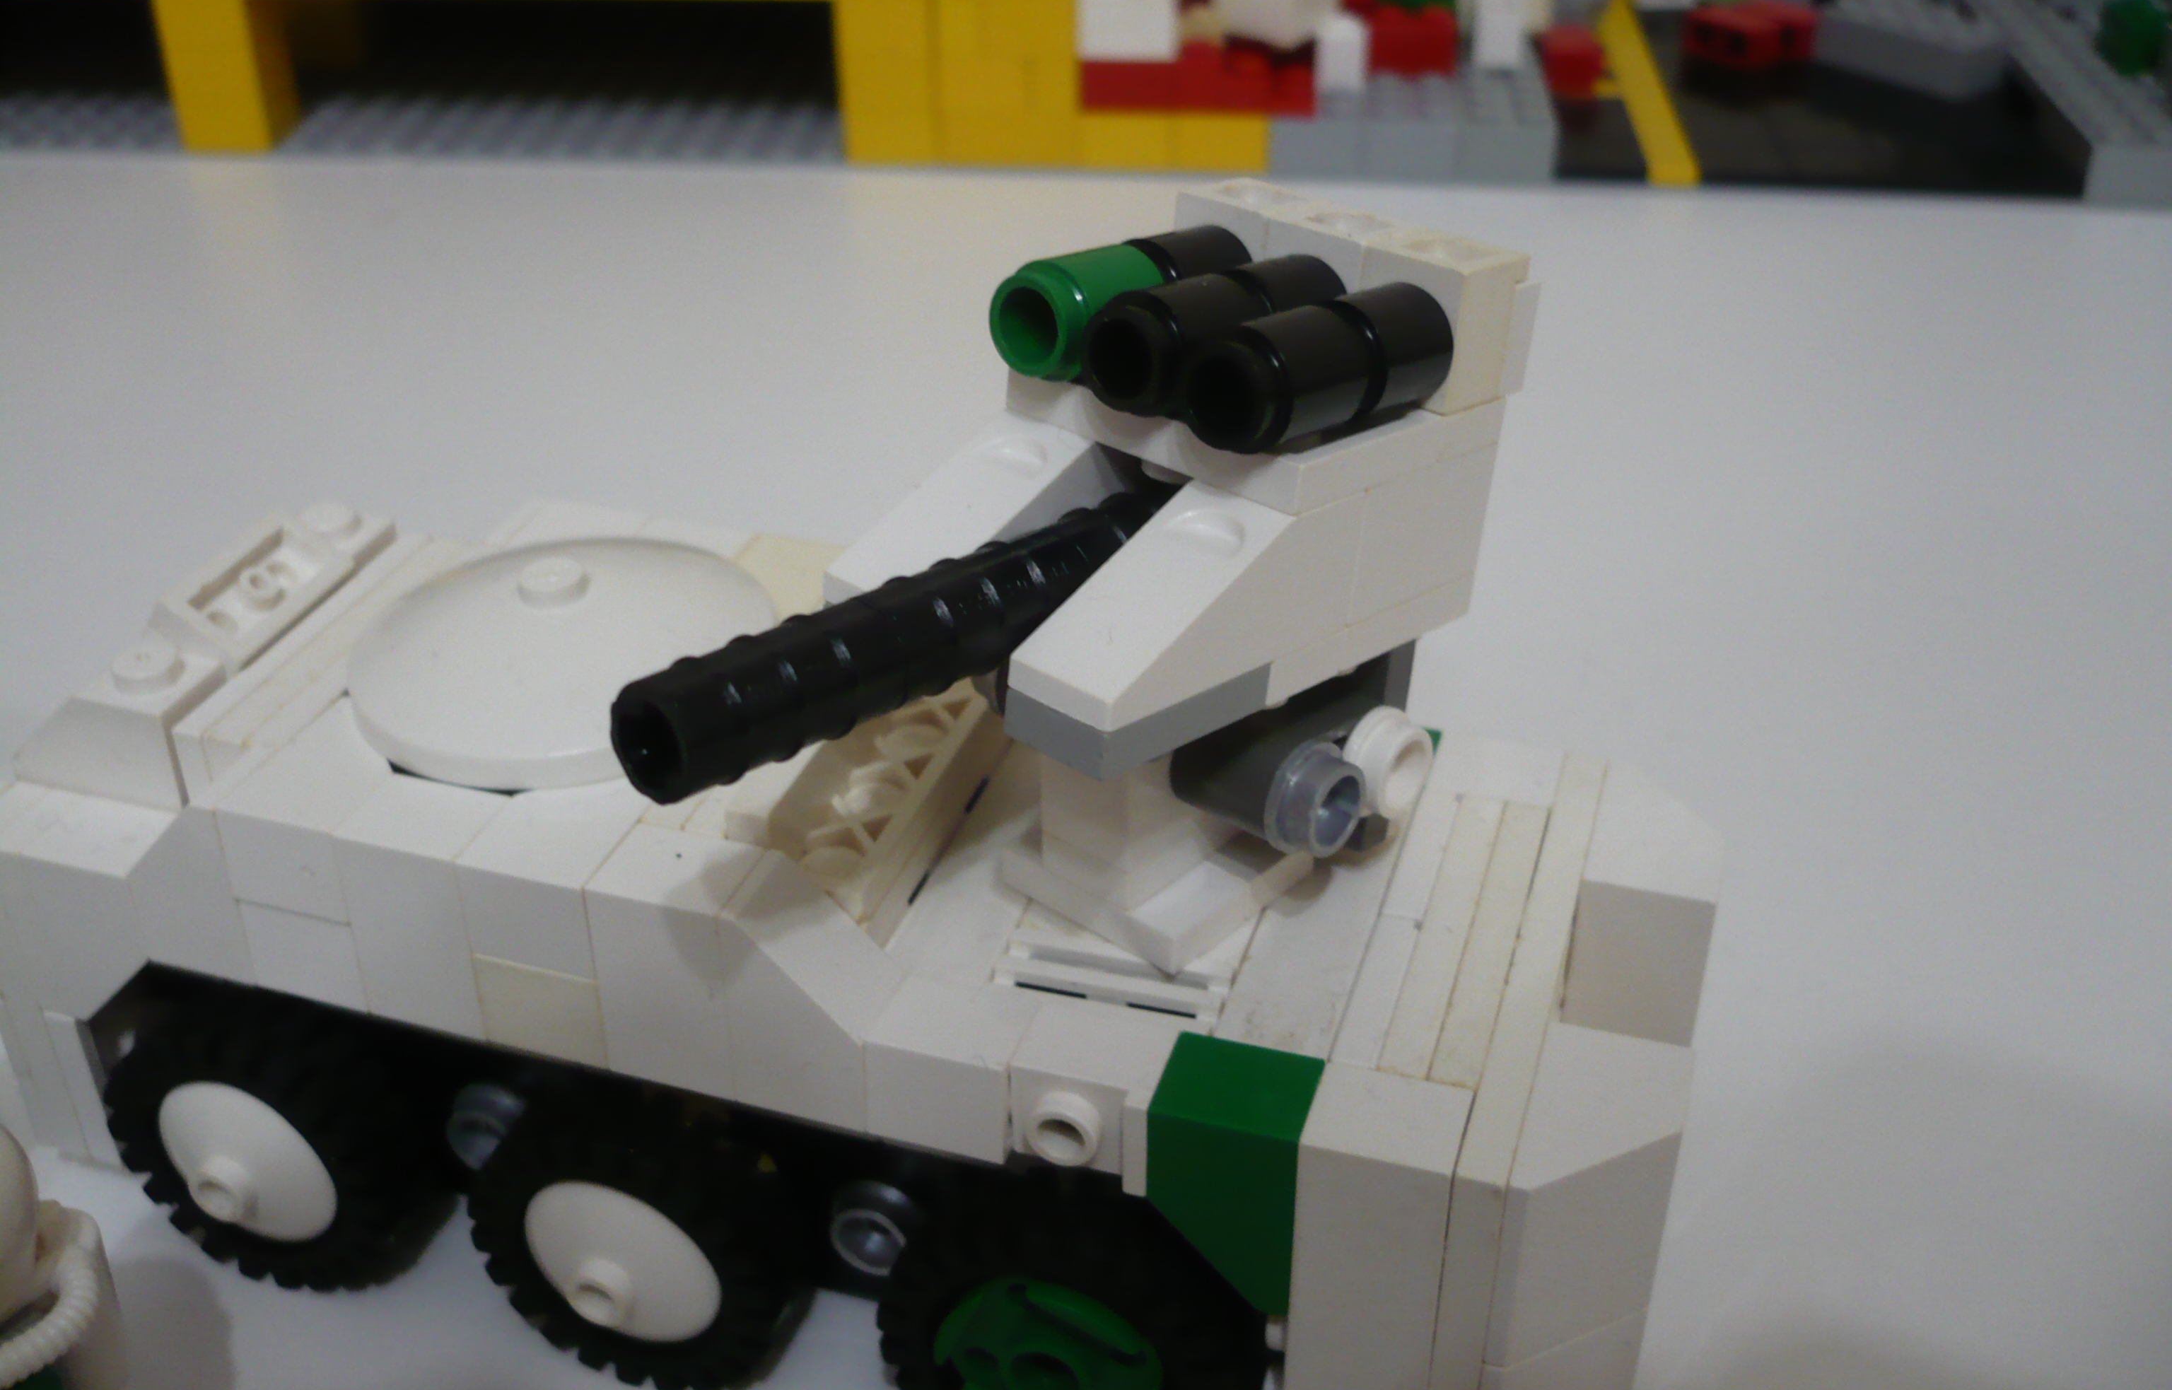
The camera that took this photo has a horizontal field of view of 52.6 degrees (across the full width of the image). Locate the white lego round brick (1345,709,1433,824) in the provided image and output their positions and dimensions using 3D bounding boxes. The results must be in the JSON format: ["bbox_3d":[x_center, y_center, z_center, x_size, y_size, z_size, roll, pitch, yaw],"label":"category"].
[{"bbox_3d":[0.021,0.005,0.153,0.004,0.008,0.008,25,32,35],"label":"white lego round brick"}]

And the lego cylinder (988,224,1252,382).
[{"bbox_3d":[0.003,-0.026,0.147,0.008,0.008,0.019,25,32,34],"label":"lego cylinder"}]

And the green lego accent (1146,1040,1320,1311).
[{"bbox_3d":[0.010,0.032,0.147,0.010,0.016,0.008,10,34,15],"label":"green lego accent"}]

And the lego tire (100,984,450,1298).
[{"bbox_3d":[-0.063,0.034,0.173,0.025,0.025,0.008,10,34,15],"label":"lego tire"}]

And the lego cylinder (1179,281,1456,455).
[{"bbox_3d":[0.015,-0.021,0.138,0.008,0.008,0.019,25,32,34],"label":"lego cylinder"}]

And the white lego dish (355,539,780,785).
[{"bbox_3d":[-0.040,-0.005,0.166,0.032,0.008,0.032,0,33,0],"label":"white lego dish"}]

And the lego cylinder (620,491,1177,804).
[{"bbox_3d":[-0.008,-0.004,0.133,0.008,0.008,0.047,25,32,34],"label":"lego cylinder"}]

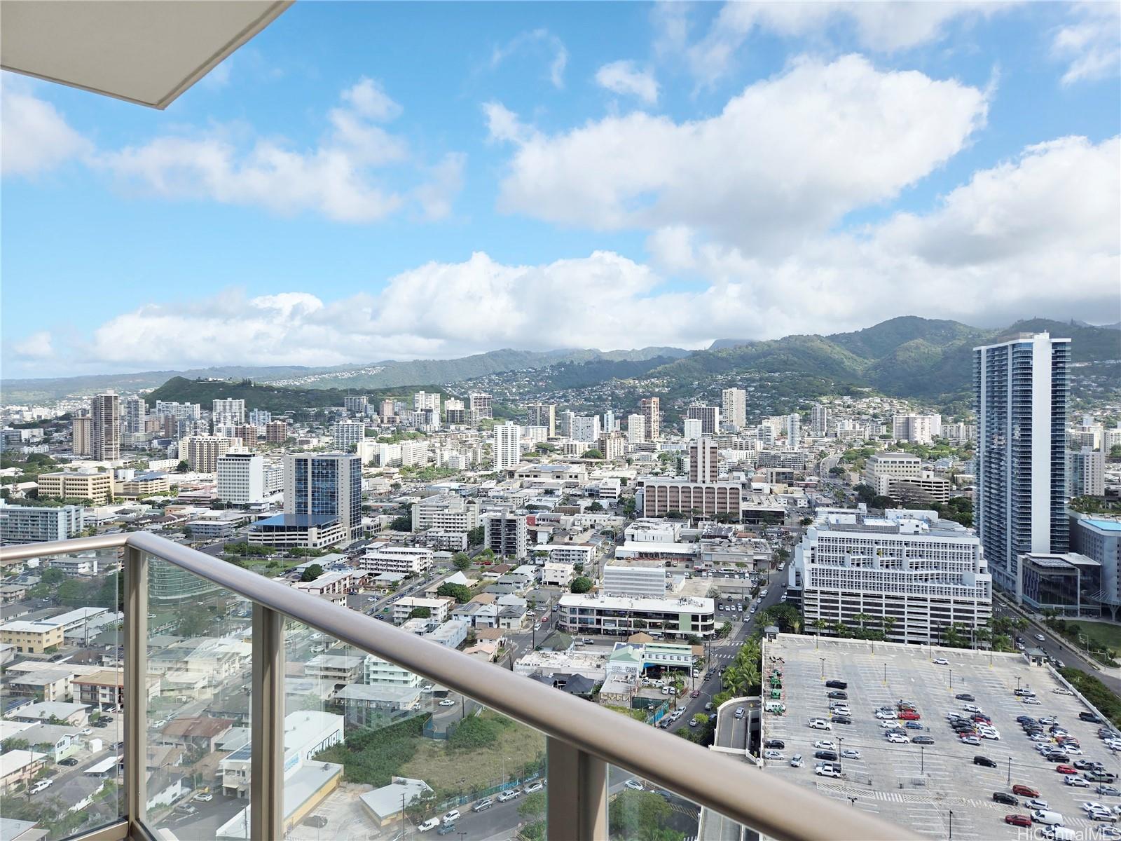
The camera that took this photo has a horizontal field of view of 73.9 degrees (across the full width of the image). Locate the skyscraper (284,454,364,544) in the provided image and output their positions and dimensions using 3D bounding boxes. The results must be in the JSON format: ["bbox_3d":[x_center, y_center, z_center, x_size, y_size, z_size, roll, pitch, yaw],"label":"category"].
[{"bbox_3d":[-161.760,52.360,508.000,48.230,56.770,18.700,0,1,12],"label":"skyscraper"}]

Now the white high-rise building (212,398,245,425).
[{"bbox_3d":[-632.290,-15.650,1420.050,56.010,48.730,19.390,0,1,12],"label":"white high-rise building"}]

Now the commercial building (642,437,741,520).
[{"bbox_3d":[104.630,47.040,600.000,77.330,62.840,34.000,0,1,10],"label":"commercial building"}]

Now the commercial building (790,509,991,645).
[{"bbox_3d":[133.210,62.630,306.690,66.000,45.500,57.000,0,1,17],"label":"commercial building"}]

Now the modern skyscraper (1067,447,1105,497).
[{"bbox_3d":[427.920,42.800,608.400,14.500,44.500,23.000,0,1,-15],"label":"modern skyscraper"}]

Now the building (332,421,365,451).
[{"bbox_3d":[-326.390,25.470,1150.980,42.830,44.840,17.230,0,1,12],"label":"building"}]

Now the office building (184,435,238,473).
[{"bbox_3d":[-419.680,40.660,895.000,58.820,45.240,20.000,0,1,10],"label":"office building"}]

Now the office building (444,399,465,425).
[{"bbox_3d":[-214.790,-17.130,1520.000,37.950,51.390,20.000,0,1,5],"label":"office building"}]

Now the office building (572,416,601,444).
[{"bbox_3d":[46.220,16.100,1328.020,43.000,49.500,26.000,0,1,14],"label":"office building"}]

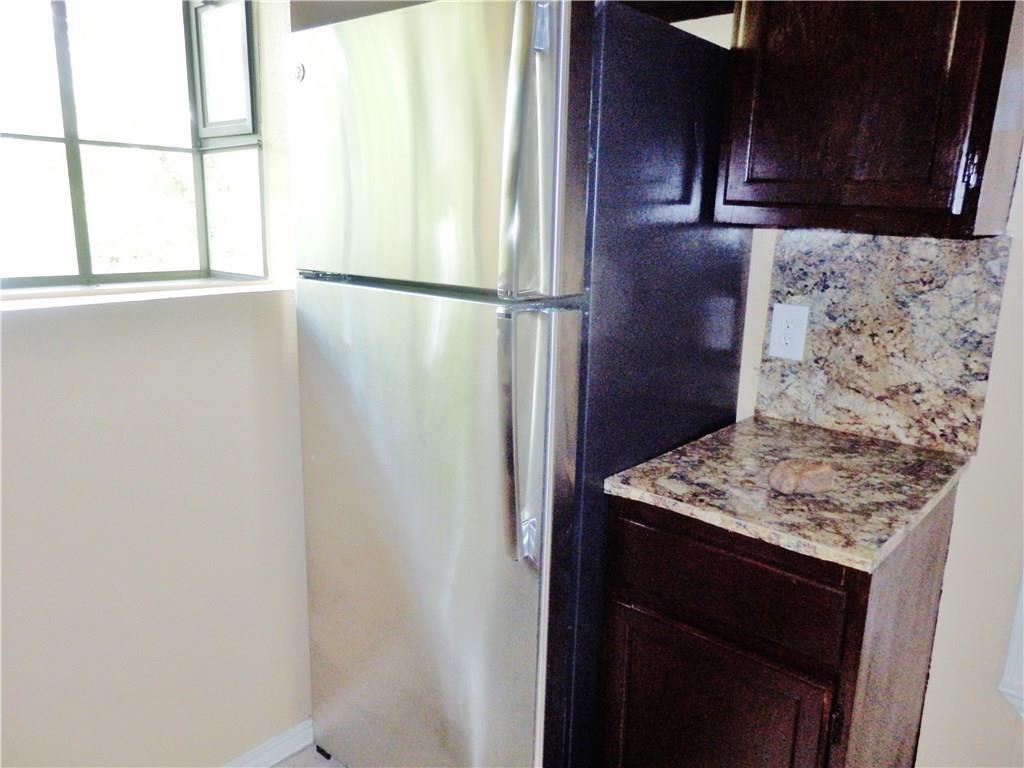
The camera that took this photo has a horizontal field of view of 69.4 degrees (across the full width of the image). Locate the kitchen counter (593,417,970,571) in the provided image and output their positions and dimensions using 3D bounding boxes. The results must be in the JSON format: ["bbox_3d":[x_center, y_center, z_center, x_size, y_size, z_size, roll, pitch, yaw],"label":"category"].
[{"bbox_3d":[0.552,0.173,1.422,0.460,0.021,0.636,12,17,41],"label":"kitchen counter"}]

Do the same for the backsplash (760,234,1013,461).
[{"bbox_3d":[0.775,-0.101,1.604,0.459,0.440,0.020,12,17,41],"label":"backsplash"}]

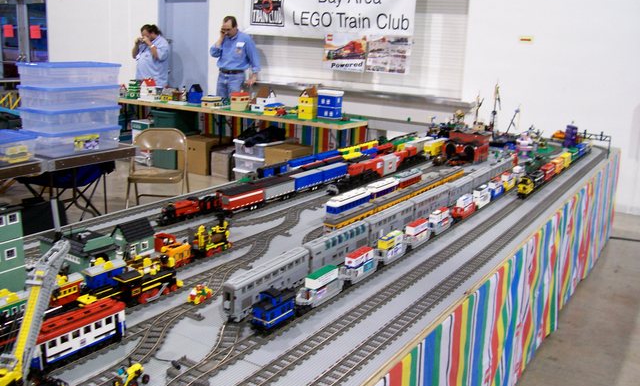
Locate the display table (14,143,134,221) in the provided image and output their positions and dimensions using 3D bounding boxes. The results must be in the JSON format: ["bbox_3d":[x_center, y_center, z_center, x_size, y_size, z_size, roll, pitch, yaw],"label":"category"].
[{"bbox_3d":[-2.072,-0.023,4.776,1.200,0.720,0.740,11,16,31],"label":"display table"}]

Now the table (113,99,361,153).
[{"bbox_3d":[-1.012,-0.571,7.004,3.190,0.740,0.520,11,16,31],"label":"table"}]

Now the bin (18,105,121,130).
[{"bbox_3d":[-1.769,-0.528,4.447,0.400,0.157,0.590,11,16,31],"label":"bin"}]

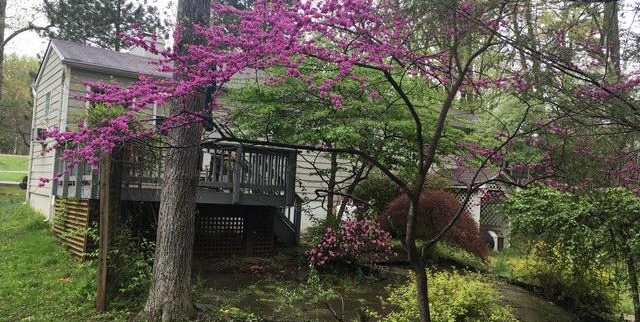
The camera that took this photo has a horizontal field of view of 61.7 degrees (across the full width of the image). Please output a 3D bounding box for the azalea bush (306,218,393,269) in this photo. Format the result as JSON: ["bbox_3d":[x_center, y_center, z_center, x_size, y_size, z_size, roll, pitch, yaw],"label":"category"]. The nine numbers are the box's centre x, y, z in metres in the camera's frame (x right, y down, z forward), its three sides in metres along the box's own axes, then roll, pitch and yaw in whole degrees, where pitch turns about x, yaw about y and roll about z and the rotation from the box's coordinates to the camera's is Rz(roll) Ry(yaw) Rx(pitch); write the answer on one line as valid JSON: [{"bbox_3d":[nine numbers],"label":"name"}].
[{"bbox_3d":[0.583,1.631,10.600,1.666,0.997,1.416,3,-3,4],"label":"azalea bush"}]

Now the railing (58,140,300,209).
[{"bbox_3d":[-3.186,0.239,11.742,4.110,1.250,3.546,5,-4,-38],"label":"railing"}]

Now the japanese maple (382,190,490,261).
[{"bbox_3d":[2.651,1.433,12.200,2.408,1.519,2.047,3,-3,13],"label":"japanese maple"}]

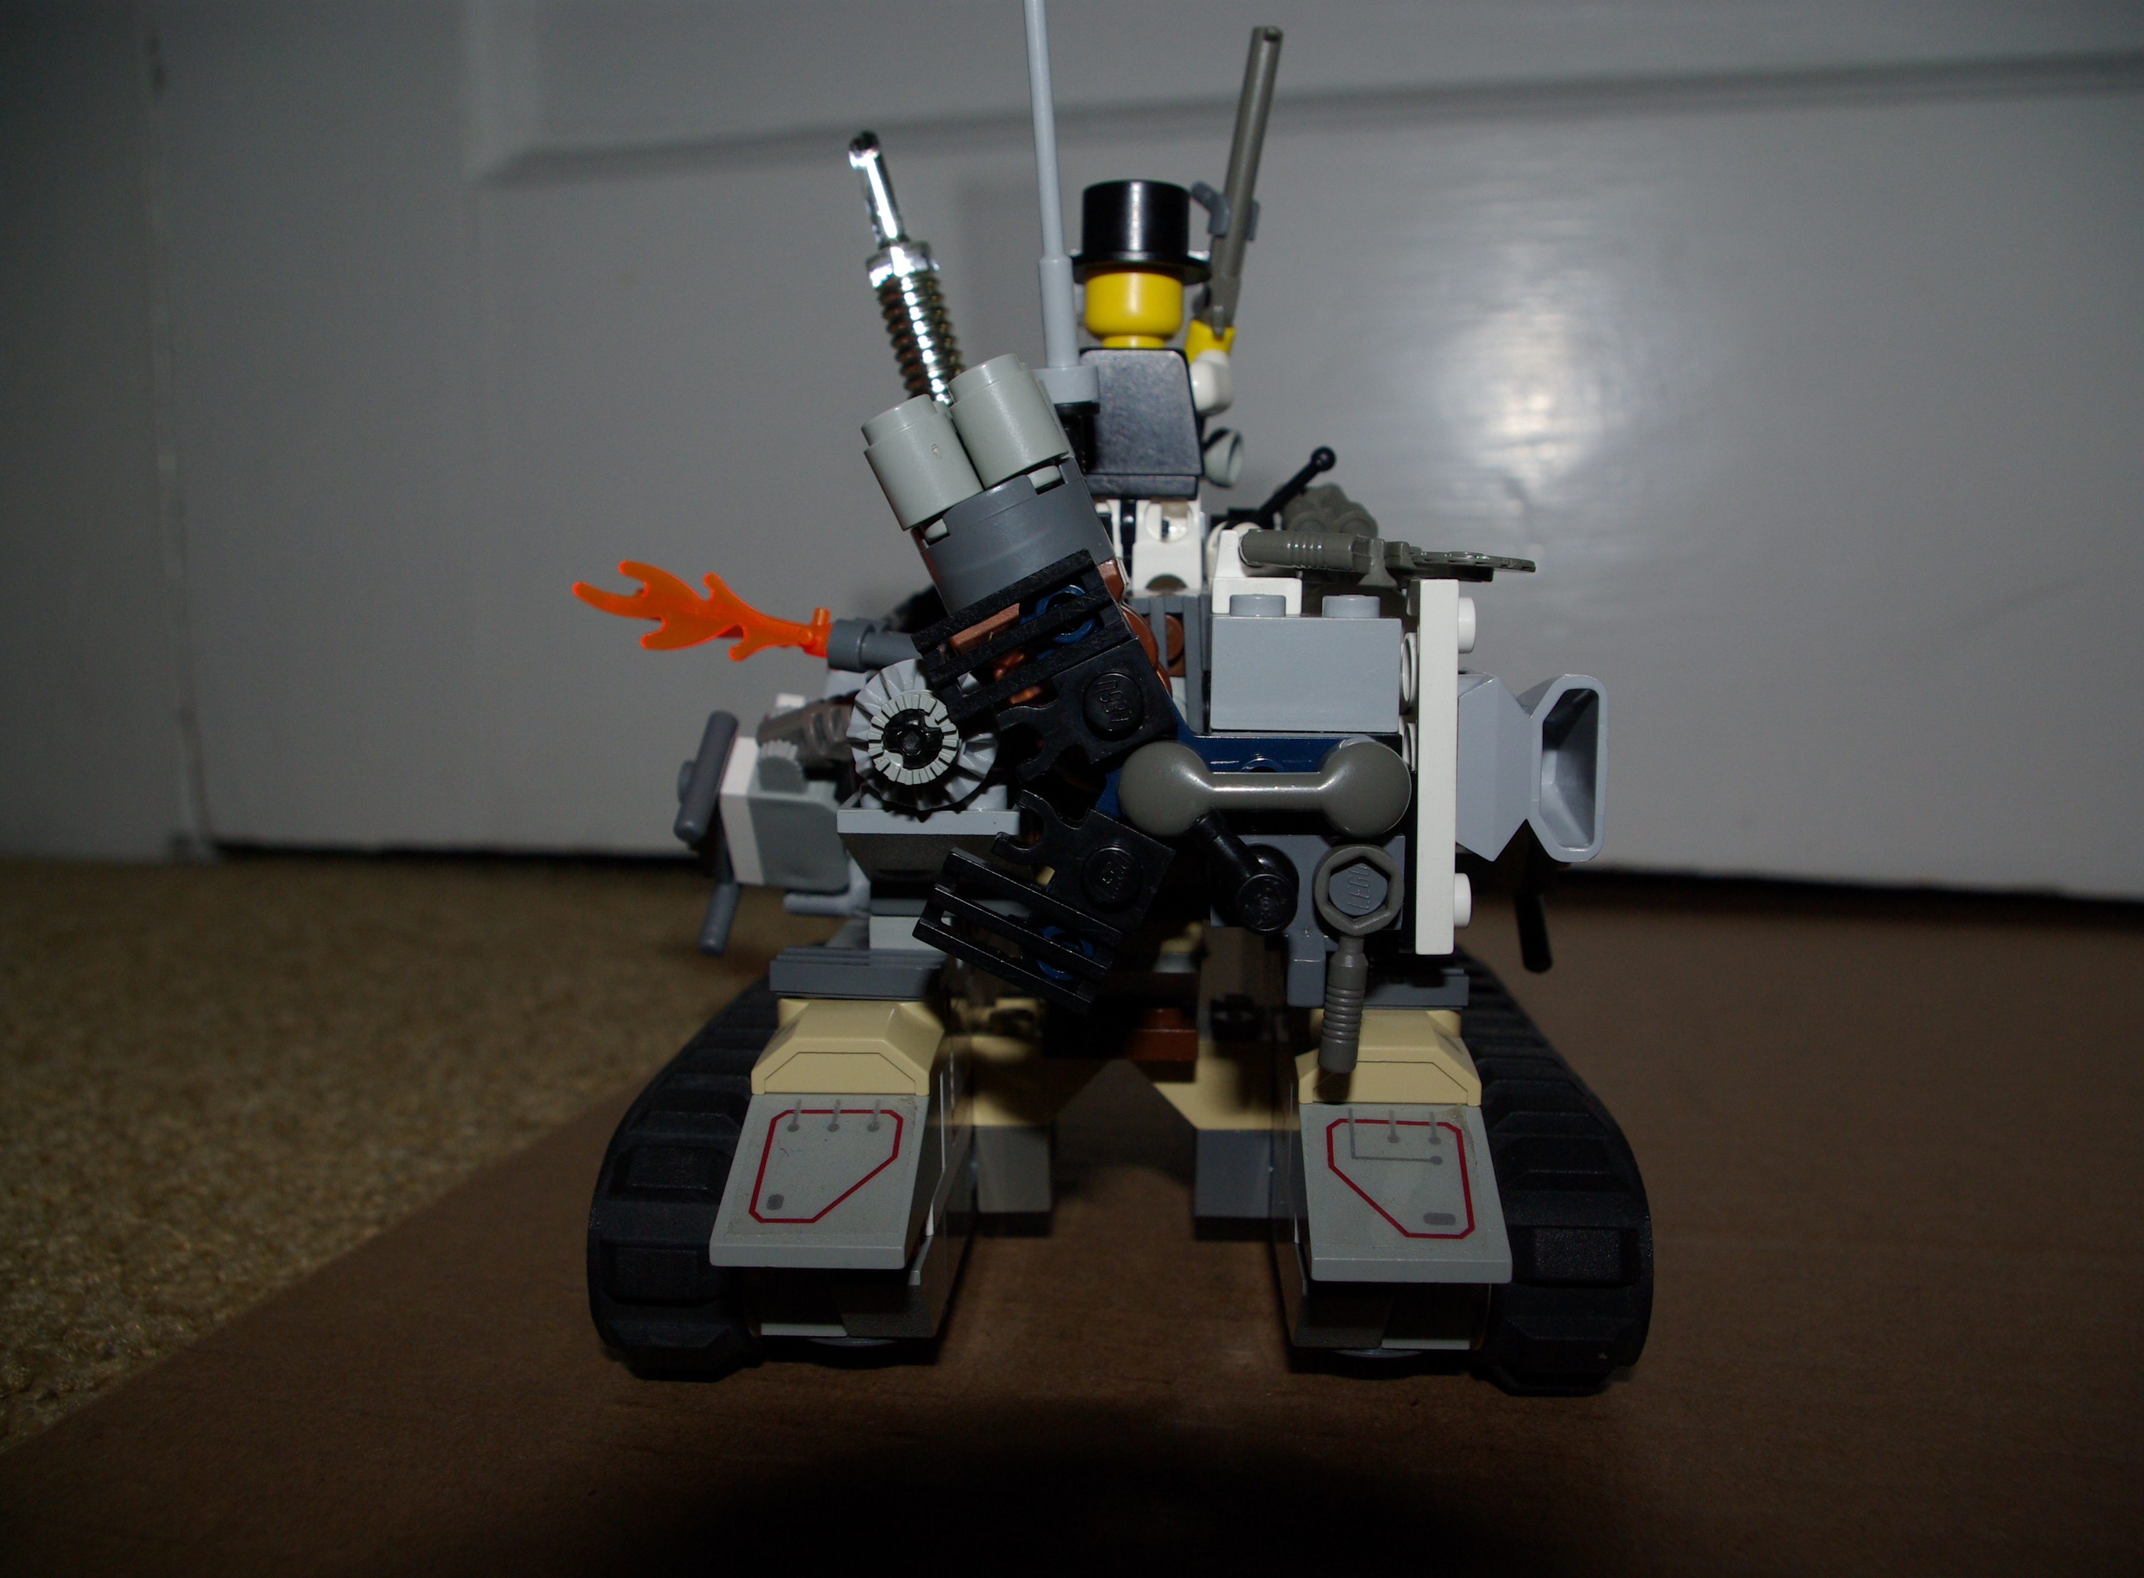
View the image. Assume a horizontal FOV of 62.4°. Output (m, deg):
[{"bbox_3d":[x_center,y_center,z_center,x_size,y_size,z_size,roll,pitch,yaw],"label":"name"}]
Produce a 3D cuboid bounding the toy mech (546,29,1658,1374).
[{"bbox_3d":[0.004,-0.018,0.195,0.095,0.126,0.116,0,4,4],"label":"toy mech"}]

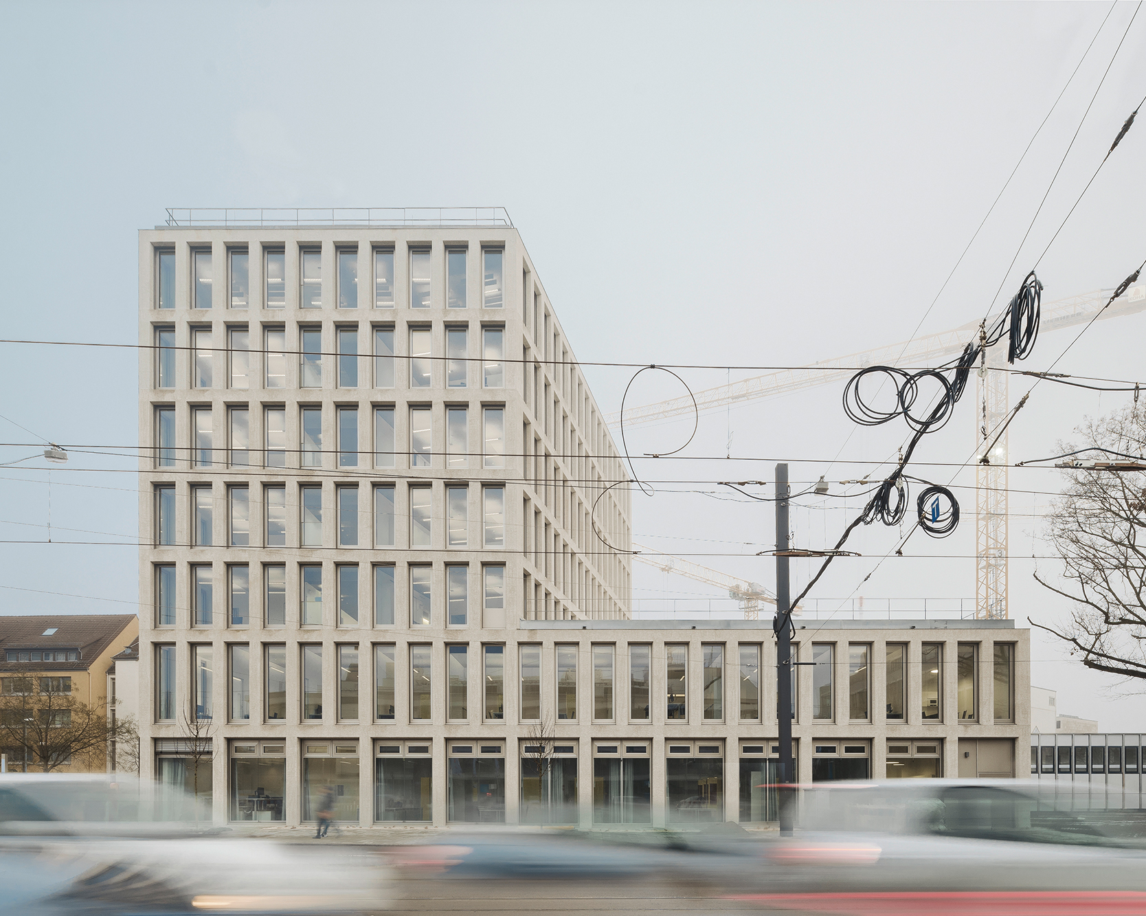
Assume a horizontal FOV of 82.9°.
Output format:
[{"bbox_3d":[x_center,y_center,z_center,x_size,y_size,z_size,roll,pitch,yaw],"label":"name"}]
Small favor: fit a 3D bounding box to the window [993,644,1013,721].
[{"bbox_3d":[18.615,9.730,28.000,0.950,3.336,0.200,0,0,0],"label":"window"}]

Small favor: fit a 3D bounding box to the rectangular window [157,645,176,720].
[{"bbox_3d":[-17.347,9.582,27.700,0.825,3.209,0.200,0,0,0],"label":"rectangular window"}]

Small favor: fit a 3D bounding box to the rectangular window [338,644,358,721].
[{"bbox_3d":[-9.994,9.973,28.900,0.970,3.372,0.150,0,0,0],"label":"rectangular window"}]

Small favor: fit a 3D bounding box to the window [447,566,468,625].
[{"bbox_3d":[-4.981,5.966,28.000,0.927,2.618,0.200,0,0,0],"label":"window"}]

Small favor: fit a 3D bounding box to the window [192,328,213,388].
[{"bbox_3d":[-15.812,-4.264,27.700,0.871,2.567,0.200,0,0,0],"label":"window"}]

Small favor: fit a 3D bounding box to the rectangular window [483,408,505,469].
[{"bbox_3d":[-3.527,-0.912,29.000,0.960,2.783,0.200,0,0,0],"label":"rectangular window"}]

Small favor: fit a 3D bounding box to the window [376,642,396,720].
[{"bbox_3d":[-8.045,9.639,28.000,1.000,3.244,0.150,0,0,0],"label":"window"}]

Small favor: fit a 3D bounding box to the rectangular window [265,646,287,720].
[{"bbox_3d":[-12.443,9.431,27.200,0.940,3.220,0.150,0,0,0],"label":"rectangular window"}]

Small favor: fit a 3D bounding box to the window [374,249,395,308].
[{"bbox_3d":[-8.301,-7.911,28.586,0.993,2.673,0.150,0,0,0],"label":"window"}]

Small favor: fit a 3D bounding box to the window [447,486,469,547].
[{"bbox_3d":[-5.140,2.607,28.900,0.970,2.726,0.150,0,0,0],"label":"window"}]

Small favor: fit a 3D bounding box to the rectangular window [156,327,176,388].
[{"bbox_3d":[-18.089,-4.472,28.900,0.970,2.726,0.150,0,0,0],"label":"rectangular window"}]

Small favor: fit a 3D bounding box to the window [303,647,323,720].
[{"bbox_3d":[-11.195,9.709,28.000,1.000,3.290,0.150,0,0,0],"label":"window"}]

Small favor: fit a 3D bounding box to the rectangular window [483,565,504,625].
[{"bbox_3d":[-3.538,6.122,28.900,0.970,2.726,0.150,0,0,0],"label":"rectangular window"}]

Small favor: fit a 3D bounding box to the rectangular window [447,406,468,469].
[{"bbox_3d":[-5.140,-0.909,28.900,0.970,2.726,0.150,0,0,0],"label":"rectangular window"}]

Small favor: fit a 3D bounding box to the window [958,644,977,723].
[{"bbox_3d":[17.310,9.902,28.586,0.993,3.477,0.150,0,0,0],"label":"window"}]

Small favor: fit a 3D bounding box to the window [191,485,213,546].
[{"bbox_3d":[-15.967,2.542,28.000,1.000,2.674,0.150,0,0,0],"label":"window"}]

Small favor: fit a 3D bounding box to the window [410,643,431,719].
[{"bbox_3d":[-6.766,9.949,28.900,0.970,3.372,0.150,0,0,0],"label":"window"}]

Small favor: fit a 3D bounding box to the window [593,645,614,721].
[{"bbox_3d":[1.321,9.719,28.000,0.927,3.313,0.200,0,0,0],"label":"window"}]

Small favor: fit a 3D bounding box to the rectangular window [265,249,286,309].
[{"bbox_3d":[-13.269,-7.964,28.900,0.970,2.726,0.150,0,0,0],"label":"rectangular window"}]

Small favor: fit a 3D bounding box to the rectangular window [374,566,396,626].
[{"bbox_3d":[-8.020,5.868,27.700,0.871,2.567,0.200,0,0,0],"label":"rectangular window"}]

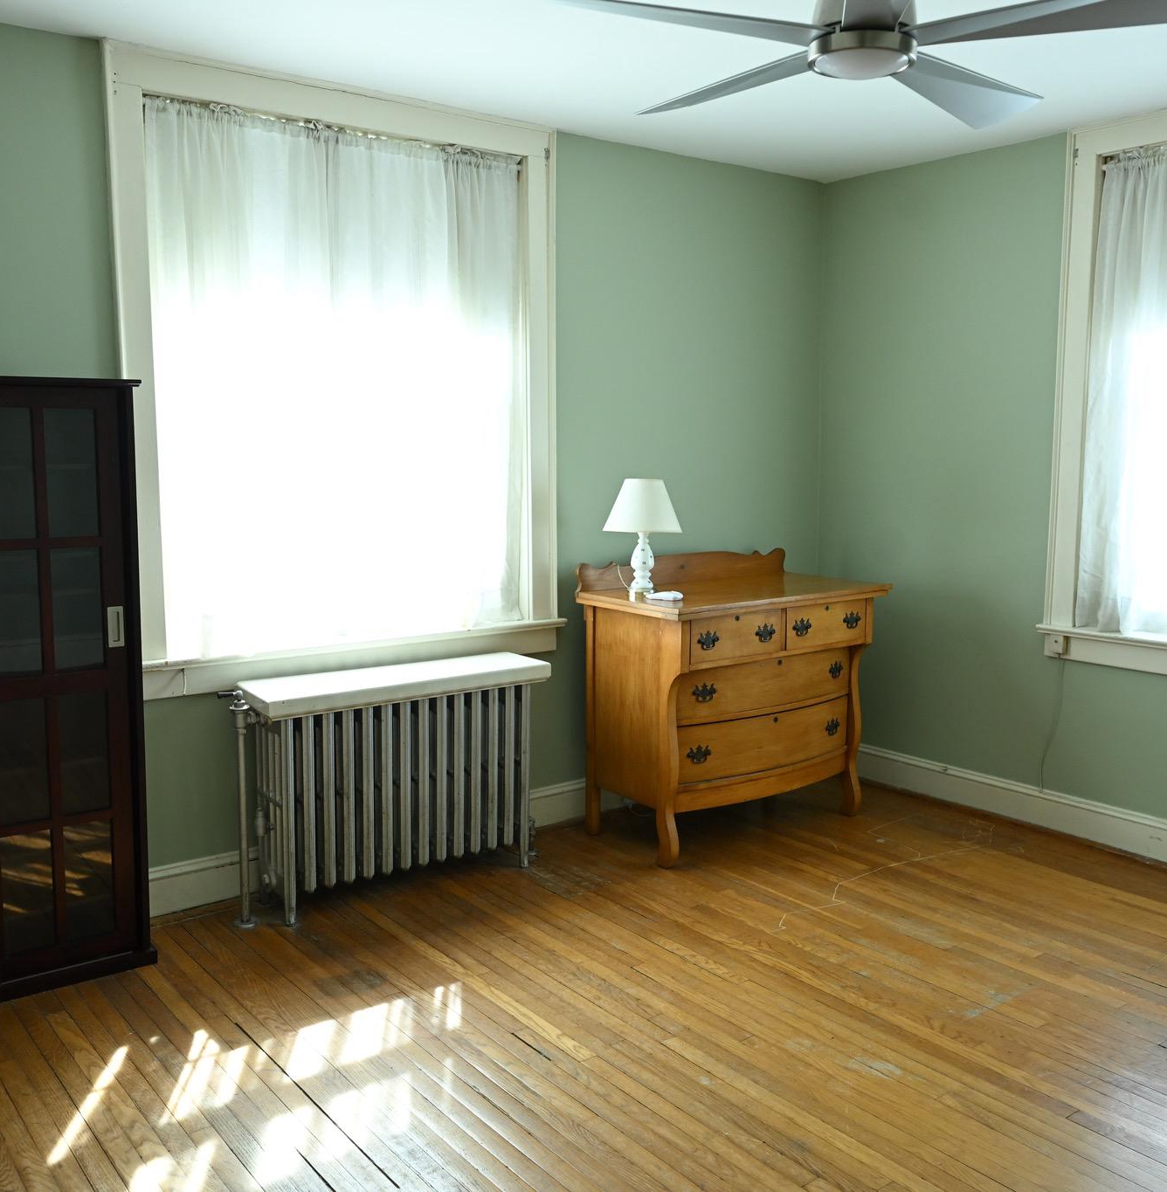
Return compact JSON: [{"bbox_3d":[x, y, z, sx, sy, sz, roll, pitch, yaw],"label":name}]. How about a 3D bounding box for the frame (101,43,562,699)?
[{"bbox_3d":[-0.707,-0.660,3.812,1.500,1.825,0.120,-5,9,-36],"label":"frame"}]

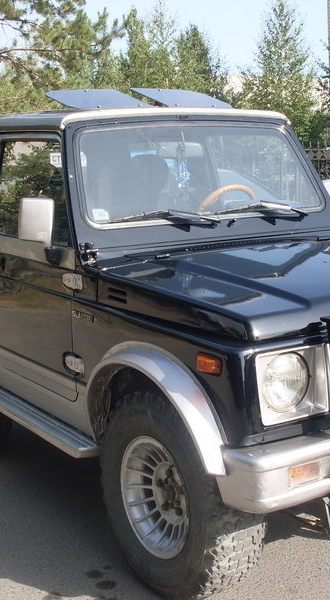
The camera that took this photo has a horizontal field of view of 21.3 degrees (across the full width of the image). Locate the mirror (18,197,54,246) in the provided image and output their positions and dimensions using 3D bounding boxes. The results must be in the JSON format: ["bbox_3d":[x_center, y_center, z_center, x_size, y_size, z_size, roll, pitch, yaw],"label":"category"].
[{"bbox_3d":[-0.505,-0.313,3.446,0.125,0.175,0.065,-6,10,-24],"label":"mirror"}]

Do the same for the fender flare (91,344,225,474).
[{"bbox_3d":[-0.040,0.370,2.978,0.120,0.420,0.780,-8,10,-32],"label":"fender flare"}]

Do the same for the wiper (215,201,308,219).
[{"bbox_3d":[0.429,-0.396,3.843,0.480,0.075,0.050,-8,-3,-32],"label":"wiper"}]

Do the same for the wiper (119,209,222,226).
[{"bbox_3d":[0.016,-0.338,3.585,0.470,0.075,0.050,-8,-3,-32],"label":"wiper"}]

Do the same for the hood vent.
[{"bbox_3d":[-0.165,-0.016,3.049,0.020,0.052,0.130,-8,10,-31],"label":"hood vent"}]

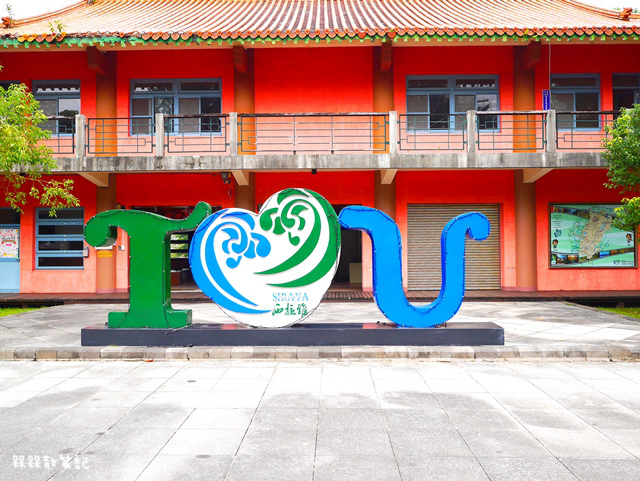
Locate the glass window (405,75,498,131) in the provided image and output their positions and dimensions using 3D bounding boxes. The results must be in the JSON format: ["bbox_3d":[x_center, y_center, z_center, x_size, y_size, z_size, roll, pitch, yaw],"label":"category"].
[{"bbox_3d":[3.765,-3.874,15.803,2.614,1.595,0.120,0,0,1],"label":"glass window"}]

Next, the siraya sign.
[{"bbox_3d":[-0.496,0.263,8.311,5.969,2.055,0.300,0,0,1],"label":"siraya sign"}]

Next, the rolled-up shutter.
[{"bbox_3d":[3.808,0.193,15.796,2.643,2.451,0.100,0,0,1],"label":"rolled-up shutter"}]

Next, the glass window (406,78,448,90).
[{"bbox_3d":[3.074,-4.444,15.824,1.176,0.299,0.070,0,0,1],"label":"glass window"}]

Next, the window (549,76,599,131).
[{"bbox_3d":[7.215,-3.892,15.734,1.399,1.602,0.120,0,0,1],"label":"window"}]

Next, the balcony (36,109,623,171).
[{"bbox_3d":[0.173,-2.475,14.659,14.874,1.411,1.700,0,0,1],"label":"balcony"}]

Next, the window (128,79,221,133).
[{"bbox_3d":[-4.114,-3.808,15.960,2.644,1.631,0.120,0,0,1],"label":"window"}]

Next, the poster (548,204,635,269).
[{"bbox_3d":[7.647,-0.122,15.571,2.419,1.810,0.080,0,0,1],"label":"poster"}]

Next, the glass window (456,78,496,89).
[{"bbox_3d":[4.438,-4.454,15.797,1.158,0.276,0.070,0,0,1],"label":"glass window"}]

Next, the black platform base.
[{"bbox_3d":[-0.412,1.413,8.395,6.156,0.246,0.640,0,0,1],"label":"black platform base"}]

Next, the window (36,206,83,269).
[{"bbox_3d":[-7.463,-0.039,16.013,1.381,1.802,0.120,0,0,1],"label":"window"}]

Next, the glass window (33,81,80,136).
[{"bbox_3d":[-7.574,-3.802,16.030,1.406,1.621,0.120,0,0,1],"label":"glass window"}]

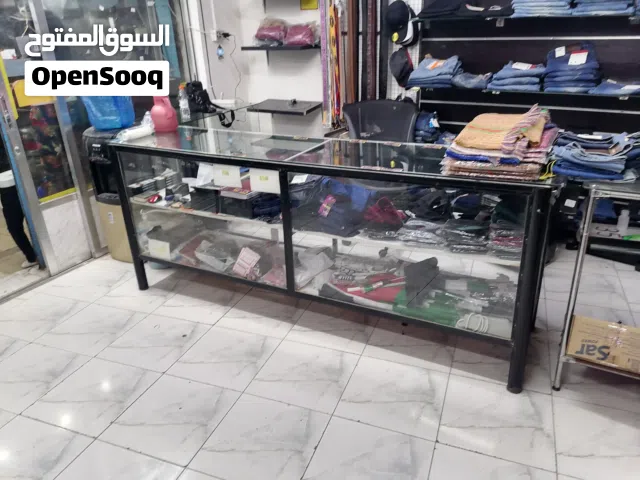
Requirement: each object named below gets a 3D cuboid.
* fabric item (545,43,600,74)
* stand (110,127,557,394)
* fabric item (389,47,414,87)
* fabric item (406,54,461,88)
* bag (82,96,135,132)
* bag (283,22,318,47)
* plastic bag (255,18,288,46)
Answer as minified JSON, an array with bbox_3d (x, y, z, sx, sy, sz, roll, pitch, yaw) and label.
[{"bbox_3d":[1.597,-1.150,3.157,0.270,0.155,0.270,15,28,36],"label":"fabric item"},{"bbox_3d":[-0.035,-0.031,2.622,2.239,0.894,0.543,10,25,27],"label":"stand"},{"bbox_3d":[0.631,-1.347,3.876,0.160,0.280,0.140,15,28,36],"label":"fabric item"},{"bbox_3d":[0.858,-1.269,3.747,0.310,0.205,0.290,15,28,36],"label":"fabric item"},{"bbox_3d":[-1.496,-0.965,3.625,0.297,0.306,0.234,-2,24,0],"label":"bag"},{"bbox_3d":[-0.156,-1.661,4.037,0.250,0.170,0.190,9,25,25],"label":"bag"},{"bbox_3d":[-0.407,-1.751,4.216,0.240,0.200,0.190,9,25,25],"label":"plastic bag"}]

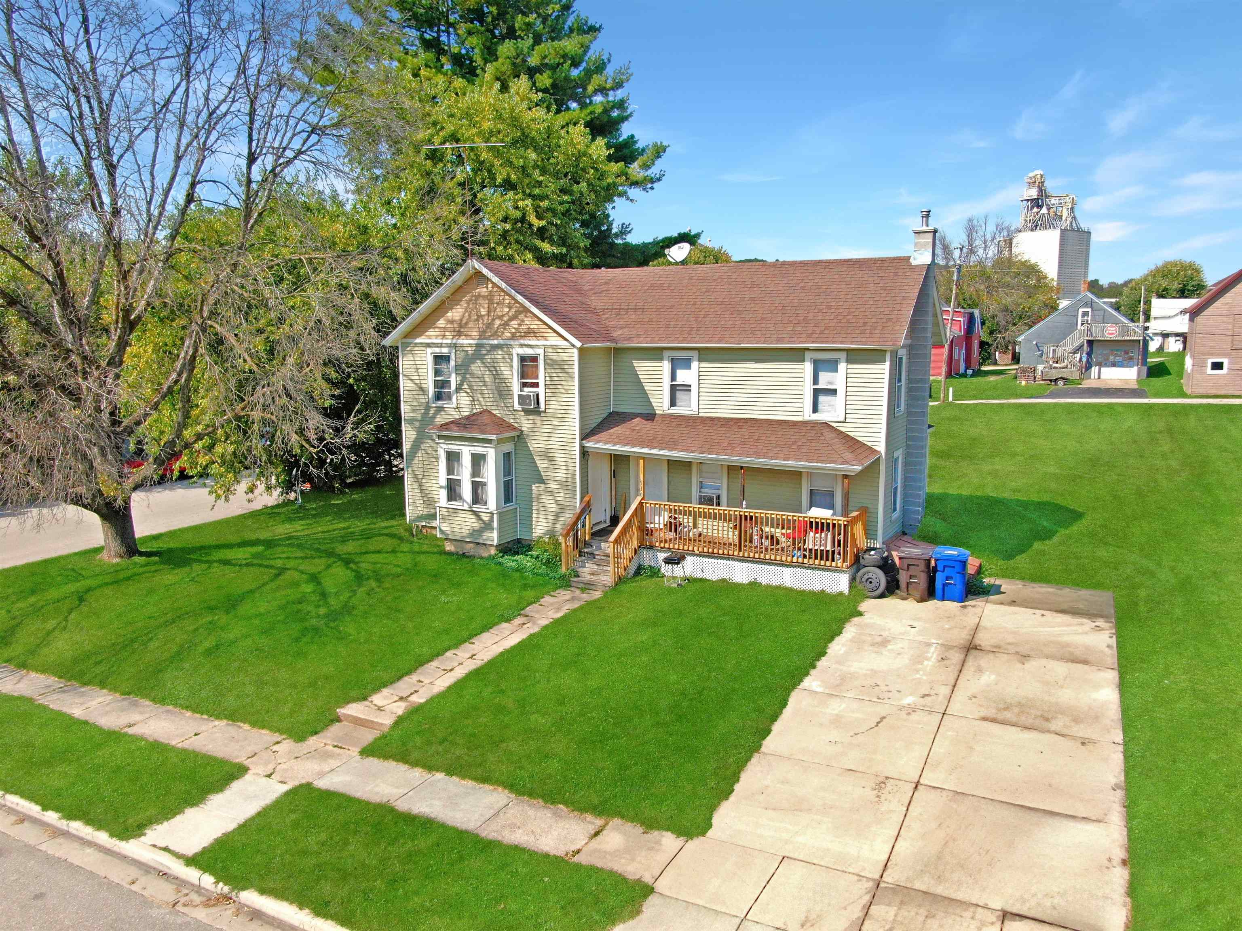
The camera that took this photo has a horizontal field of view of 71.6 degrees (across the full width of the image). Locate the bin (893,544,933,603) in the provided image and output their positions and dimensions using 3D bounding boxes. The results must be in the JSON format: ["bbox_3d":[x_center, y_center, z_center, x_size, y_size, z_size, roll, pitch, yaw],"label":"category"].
[{"bbox_3d":[6.149,2.225,18.008,0.670,1.030,0.760,5,10,28],"label":"bin"}]

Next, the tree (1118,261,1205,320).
[{"bbox_3d":[78.662,-23.592,125.000,13.000,12.523,13.000,5,10,28],"label":"tree"}]

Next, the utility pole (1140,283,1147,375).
[{"bbox_3d":[36.661,-9.510,60.500,0.300,6.331,0.300,5,10,28],"label":"utility pole"}]

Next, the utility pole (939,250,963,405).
[{"bbox_3d":[18.882,-8.019,49.000,0.600,8.841,0.400,8,10,27],"label":"utility pole"}]

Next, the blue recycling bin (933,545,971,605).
[{"bbox_3d":[6.868,2.240,17.891,0.670,1.030,0.760,4,10,24],"label":"blue recycling bin"}]

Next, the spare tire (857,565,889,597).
[{"bbox_3d":[5.280,2.421,18.001,0.660,0.660,0.220,4,10,24],"label":"spare tire"}]

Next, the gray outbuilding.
[{"bbox_3d":[35.811,-10.072,66.266,8.800,6.143,9.800,5,10,28],"label":"gray outbuilding"}]

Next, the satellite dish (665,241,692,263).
[{"bbox_3d":[1.550,-5.895,23.888,0.780,0.650,0.550,8,12,43],"label":"satellite dish"}]

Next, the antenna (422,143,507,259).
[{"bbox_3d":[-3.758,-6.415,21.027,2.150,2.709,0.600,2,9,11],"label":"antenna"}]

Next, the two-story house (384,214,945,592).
[{"bbox_3d":[1.400,-2.297,23.521,13.051,8.451,9.948,5,10,28],"label":"two-story house"}]

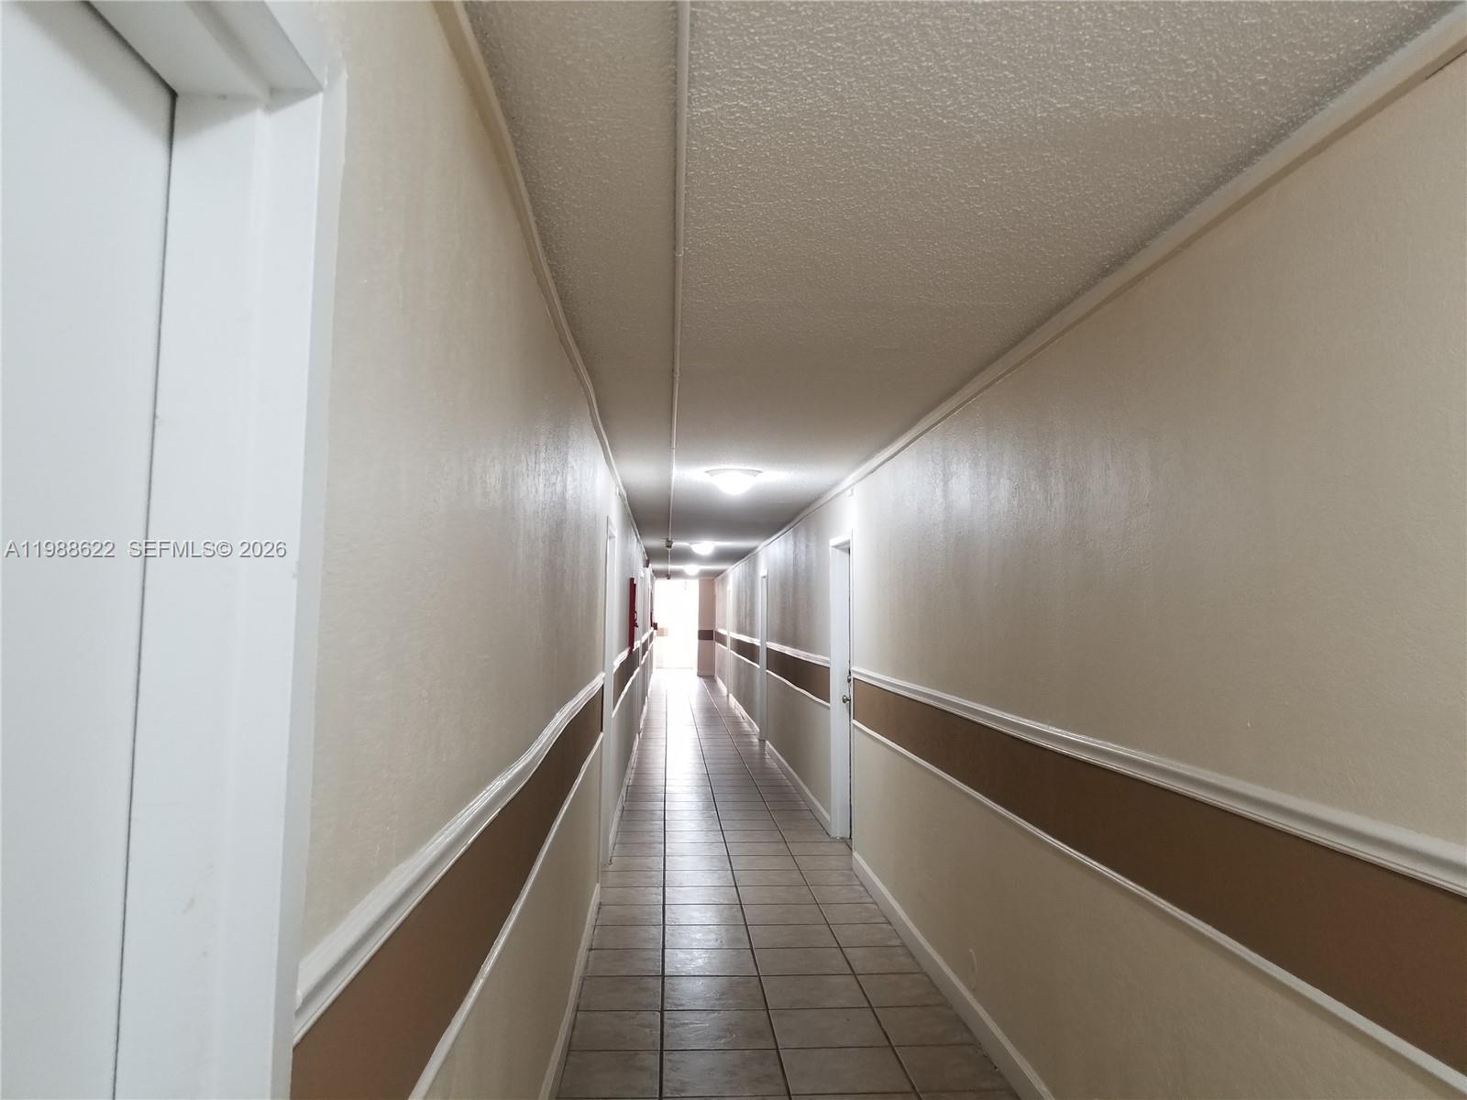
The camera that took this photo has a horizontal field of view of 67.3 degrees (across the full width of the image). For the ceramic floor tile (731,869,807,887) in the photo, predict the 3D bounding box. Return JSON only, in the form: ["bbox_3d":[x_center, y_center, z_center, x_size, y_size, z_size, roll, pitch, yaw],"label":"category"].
[{"bbox_3d":[0.217,1.941,6.510,0.408,0.010,0.390,1,-3,-3],"label":"ceramic floor tile"}]

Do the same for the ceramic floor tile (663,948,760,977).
[{"bbox_3d":[-0.104,1.849,4.925,0.407,0.010,0.394,1,-3,-3],"label":"ceramic floor tile"}]

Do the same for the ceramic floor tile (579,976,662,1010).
[{"bbox_3d":[-0.453,1.822,4.508,0.329,0.010,0.394,1,-3,-3],"label":"ceramic floor tile"}]

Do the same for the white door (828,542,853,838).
[{"bbox_3d":[0.763,0.931,7.153,0.140,2.050,1.011,1,-3,-3],"label":"white door"}]

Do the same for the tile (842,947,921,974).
[{"bbox_3d":[0.667,1.858,4.970,0.300,0.010,0.394,1,-3,-3],"label":"tile"}]

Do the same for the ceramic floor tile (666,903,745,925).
[{"bbox_3d":[-0.149,1.863,5.611,0.400,0.010,0.382,1,-3,-3],"label":"ceramic floor tile"}]

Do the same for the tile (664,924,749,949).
[{"bbox_3d":[-0.128,1.872,5.319,0.407,0.010,0.394,1,-3,-3],"label":"tile"}]

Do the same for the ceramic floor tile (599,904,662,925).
[{"bbox_3d":[-0.526,1.890,5.692,0.333,0.010,0.394,1,-3,-3],"label":"ceramic floor tile"}]

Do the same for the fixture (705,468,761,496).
[{"bbox_3d":[0.003,-0.411,6.741,0.340,0.125,0.340,1,-3,-3],"label":"fixture"}]

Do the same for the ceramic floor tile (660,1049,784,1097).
[{"bbox_3d":[-0.033,1.780,3.741,0.407,0.010,0.394,1,-3,-3],"label":"ceramic floor tile"}]

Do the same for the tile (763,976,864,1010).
[{"bbox_3d":[0.328,1.797,4.471,0.400,0.010,0.382,1,-3,-3],"label":"tile"}]

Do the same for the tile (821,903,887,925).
[{"bbox_3d":[0.634,1.900,5.746,0.321,0.010,0.390,1,-3,-3],"label":"tile"}]

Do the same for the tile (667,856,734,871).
[{"bbox_3d":[-0.222,1.963,6.898,0.407,0.010,0.394,1,-3,-3],"label":"tile"}]

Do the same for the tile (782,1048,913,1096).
[{"bbox_3d":[0.379,1.785,3.765,0.407,0.010,0.394,1,-3,-3],"label":"tile"}]

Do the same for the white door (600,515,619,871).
[{"bbox_3d":[-0.779,0.871,6.357,0.140,2.050,0.944,1,-3,-3],"label":"white door"}]

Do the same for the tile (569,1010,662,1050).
[{"bbox_3d":[-0.426,1.765,4.037,0.324,0.010,0.382,1,-3,-3],"label":"tile"}]

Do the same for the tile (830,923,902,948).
[{"bbox_3d":[0.643,1.881,5.365,0.300,0.010,0.394,1,-3,-3],"label":"tile"}]

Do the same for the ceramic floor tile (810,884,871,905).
[{"bbox_3d":[0.598,1.894,6.045,0.312,0.010,0.382,1,-3,-3],"label":"ceramic floor tile"}]

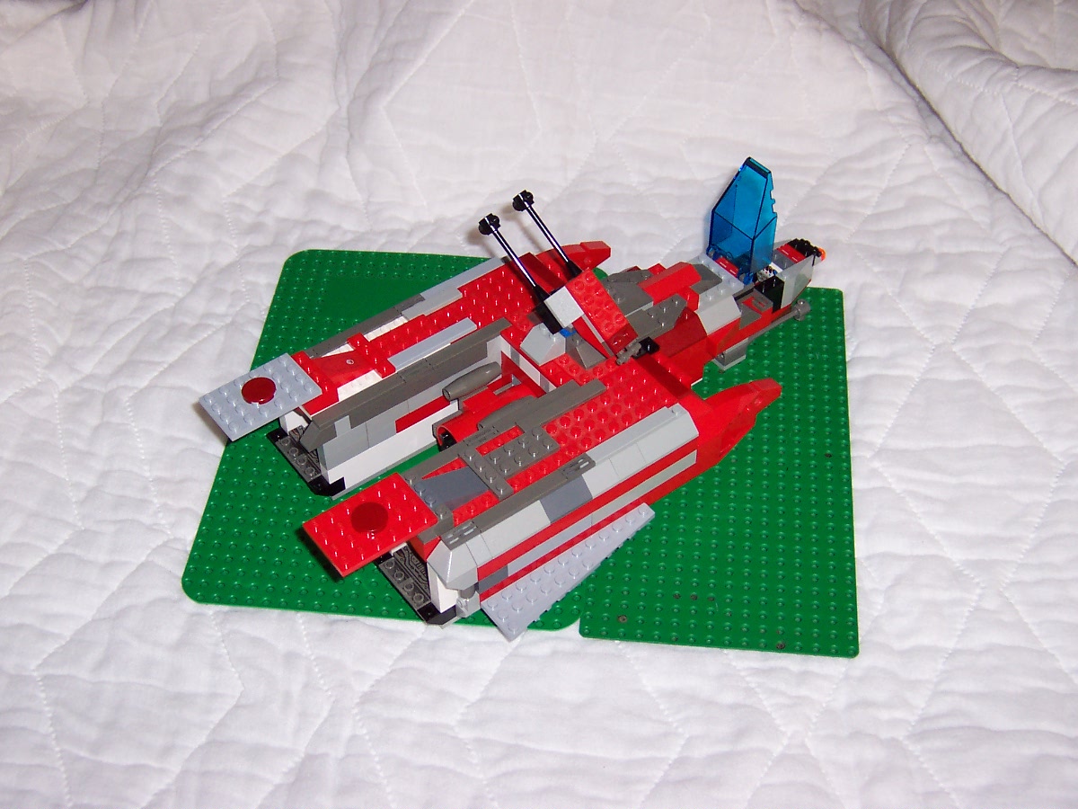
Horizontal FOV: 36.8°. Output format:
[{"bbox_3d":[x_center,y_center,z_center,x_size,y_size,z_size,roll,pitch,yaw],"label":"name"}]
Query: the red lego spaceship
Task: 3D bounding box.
[{"bbox_3d":[0.015,-0.028,0.800,0.336,0.101,0.208,-29,52,-23],"label":"red lego spaceship"}]

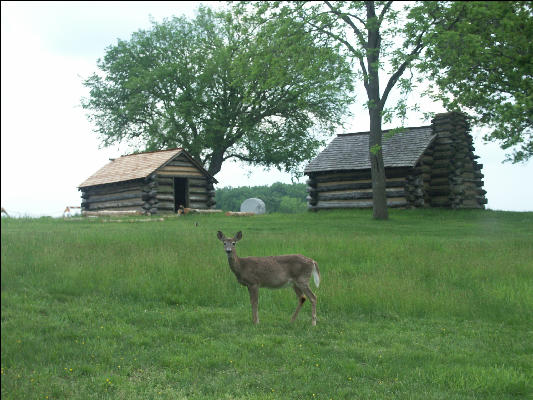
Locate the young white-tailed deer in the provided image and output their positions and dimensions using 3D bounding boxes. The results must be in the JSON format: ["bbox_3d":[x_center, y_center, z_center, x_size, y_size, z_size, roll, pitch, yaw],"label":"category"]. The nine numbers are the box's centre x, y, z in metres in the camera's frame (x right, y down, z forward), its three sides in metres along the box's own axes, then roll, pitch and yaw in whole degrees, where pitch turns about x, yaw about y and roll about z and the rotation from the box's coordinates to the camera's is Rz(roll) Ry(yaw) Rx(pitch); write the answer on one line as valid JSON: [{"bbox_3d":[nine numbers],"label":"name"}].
[{"bbox_3d":[0.025,0.972,12.000,1.280,1.170,0.380,-1,-1,7],"label":"young white-tailed deer"}]

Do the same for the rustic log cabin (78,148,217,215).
[{"bbox_3d":[-6.360,-0.947,53.092,5.500,3.400,5.300,-2,-1,42],"label":"rustic log cabin"}]

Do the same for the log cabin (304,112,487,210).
[{"bbox_3d":[5.838,-1.615,42.547,6.600,4.050,5.100,-2,-1,40],"label":"log cabin"}]

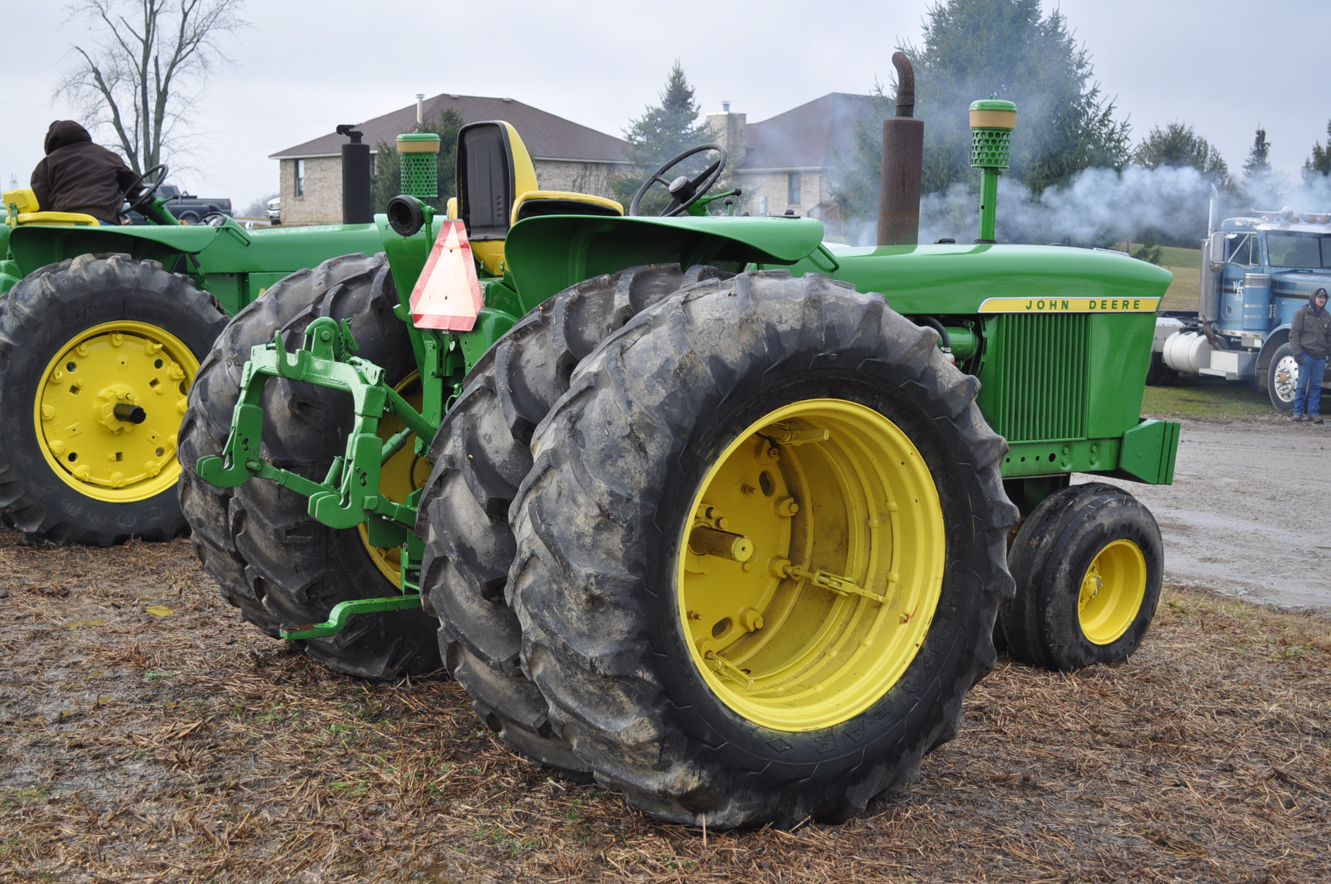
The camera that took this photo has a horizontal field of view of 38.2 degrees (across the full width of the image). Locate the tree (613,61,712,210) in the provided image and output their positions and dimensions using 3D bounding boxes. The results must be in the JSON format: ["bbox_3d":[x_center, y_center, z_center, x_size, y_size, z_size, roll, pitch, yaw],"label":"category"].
[{"bbox_3d":[0.500,-11.700,75.000,4.800,6.400,4.800,1,6,0],"label":"tree"}]

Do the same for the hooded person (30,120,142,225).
[{"bbox_3d":[-3.095,-1.105,10.387,0.780,1.240,0.580,-3,7,-35],"label":"hooded person"}]

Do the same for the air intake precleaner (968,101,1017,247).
[{"bbox_3d":[1.245,-1.045,7.395,0.185,0.550,0.185,1,6,0],"label":"air intake precleaner"}]

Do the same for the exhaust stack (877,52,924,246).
[{"bbox_3d":[0.885,-1.085,7.150,0.165,0.710,0.155,-1,6,-17],"label":"exhaust stack"}]

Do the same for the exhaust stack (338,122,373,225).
[{"bbox_3d":[-1.855,-1.562,11.214,0.220,0.580,0.170,-3,7,-35],"label":"exhaust stack"}]

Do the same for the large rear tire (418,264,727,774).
[{"bbox_3d":[0.017,0.250,5.806,1.600,1.560,0.460,-3,7,-33],"label":"large rear tire"}]

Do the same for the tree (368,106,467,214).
[{"bbox_3d":[-7.900,-9.100,64.000,3.800,4.000,3.800,1,6,0],"label":"tree"}]

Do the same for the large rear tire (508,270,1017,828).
[{"bbox_3d":[0.304,0.299,5.375,1.600,1.560,0.460,-3,7,-33],"label":"large rear tire"}]

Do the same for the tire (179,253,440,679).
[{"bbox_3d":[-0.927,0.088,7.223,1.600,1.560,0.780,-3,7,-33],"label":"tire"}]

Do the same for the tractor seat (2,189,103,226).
[{"bbox_3d":[-3.315,-1.132,10.227,0.530,0.460,0.550,-3,7,-35],"label":"tractor seat"}]

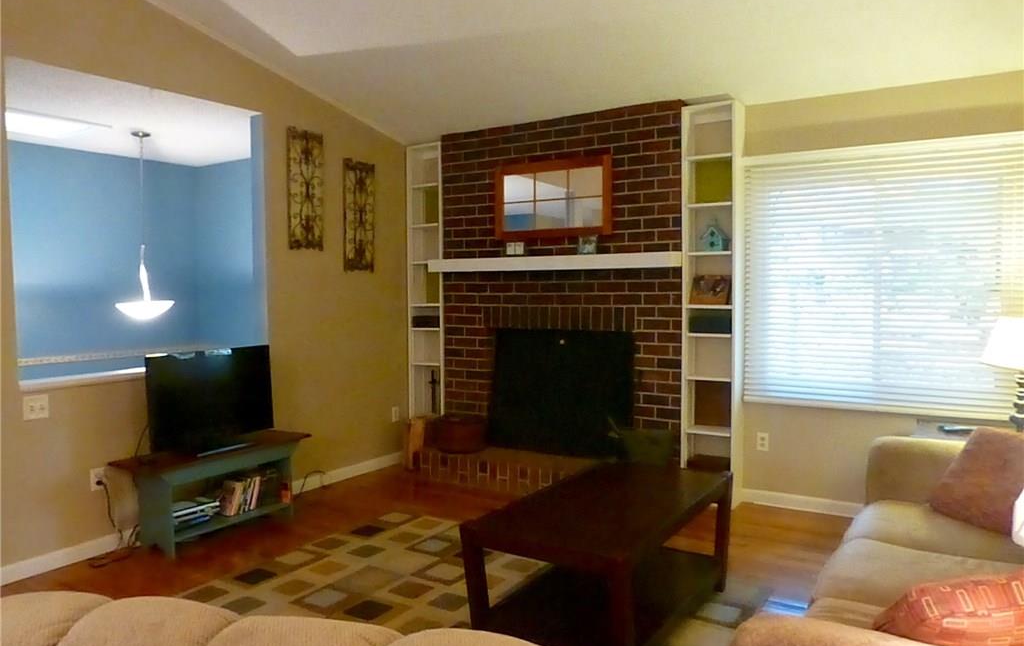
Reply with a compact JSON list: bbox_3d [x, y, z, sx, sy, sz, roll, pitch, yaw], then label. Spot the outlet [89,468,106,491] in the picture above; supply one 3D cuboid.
[{"bbox_3d":[-2.115,0.794,3.626,0.018,0.114,0.070,2,4,32],"label":"outlet"}]

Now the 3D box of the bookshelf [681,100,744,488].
[{"bbox_3d":[1.261,-0.104,4.458,0.309,2.460,0.257,2,4,32],"label":"bookshelf"}]

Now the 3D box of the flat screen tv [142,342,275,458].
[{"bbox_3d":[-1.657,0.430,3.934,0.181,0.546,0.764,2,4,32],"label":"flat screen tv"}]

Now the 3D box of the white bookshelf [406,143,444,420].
[{"bbox_3d":[-0.601,-0.151,5.639,0.334,2.453,0.257,2,4,32],"label":"white bookshelf"}]

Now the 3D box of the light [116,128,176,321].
[{"bbox_3d":[-2.616,-0.679,5.036,0.431,1.323,0.431,2,4,32],"label":"light"}]

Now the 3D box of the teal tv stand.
[{"bbox_3d":[-1.634,0.940,3.964,0.400,0.482,1.022,2,4,32],"label":"teal tv stand"}]

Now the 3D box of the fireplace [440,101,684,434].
[{"bbox_3d":[0.301,-0.167,4.986,1.875,2.460,0.403,2,4,32],"label":"fireplace"}]

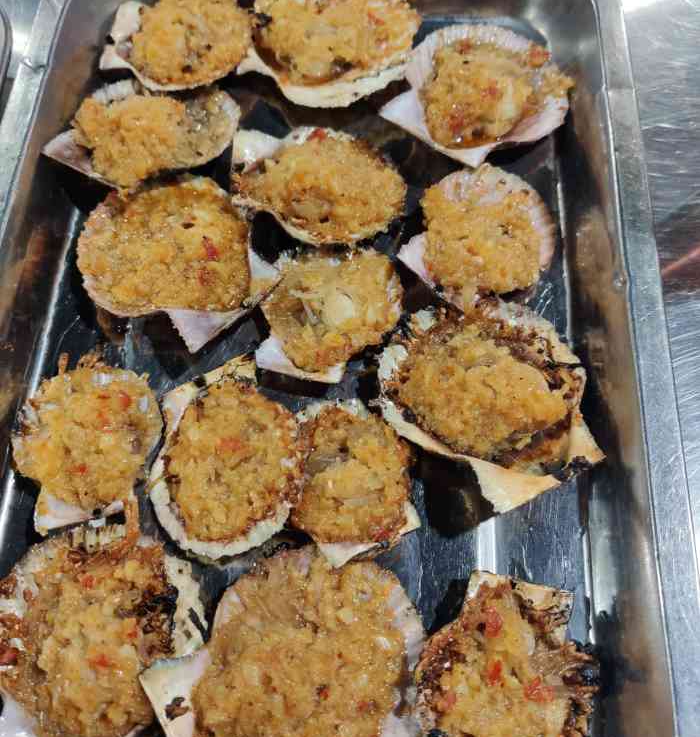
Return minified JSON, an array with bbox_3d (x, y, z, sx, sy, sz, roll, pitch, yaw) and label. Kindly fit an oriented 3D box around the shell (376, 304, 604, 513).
[{"bbox_3d":[0.057,0.012,0.299,0.074,0.033,0.098,-40,73,-13],"label":"shell"}]

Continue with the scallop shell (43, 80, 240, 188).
[{"bbox_3d":[-0.107,-0.123,0.371,0.076,0.027,0.078,34,71,15],"label":"scallop shell"}]

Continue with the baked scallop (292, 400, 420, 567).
[{"bbox_3d":[0.000,0.046,0.289,0.049,0.028,0.065,-10,69,-3],"label":"baked scallop"}]

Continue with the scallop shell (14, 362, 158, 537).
[{"bbox_3d":[-0.112,0.032,0.304,0.062,0.024,0.068,-8,66,-2],"label":"scallop shell"}]

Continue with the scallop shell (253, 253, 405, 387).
[{"bbox_3d":[-0.009,-0.024,0.337,0.065,0.027,0.070,12,68,7],"label":"scallop shell"}]

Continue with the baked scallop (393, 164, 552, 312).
[{"bbox_3d":[0.060,-0.058,0.329,0.065,0.027,0.072,26,71,11],"label":"baked scallop"}]

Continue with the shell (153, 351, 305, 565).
[{"bbox_3d":[-0.050,0.041,0.298,0.064,0.025,0.073,-21,67,-7],"label":"shell"}]

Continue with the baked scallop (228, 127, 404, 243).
[{"bbox_3d":[-0.015,-0.092,0.365,0.088,0.028,0.074,-2,67,1],"label":"baked scallop"}]

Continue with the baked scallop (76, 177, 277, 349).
[{"bbox_3d":[-0.083,-0.052,0.339,0.078,0.027,0.093,-37,70,-13],"label":"baked scallop"}]

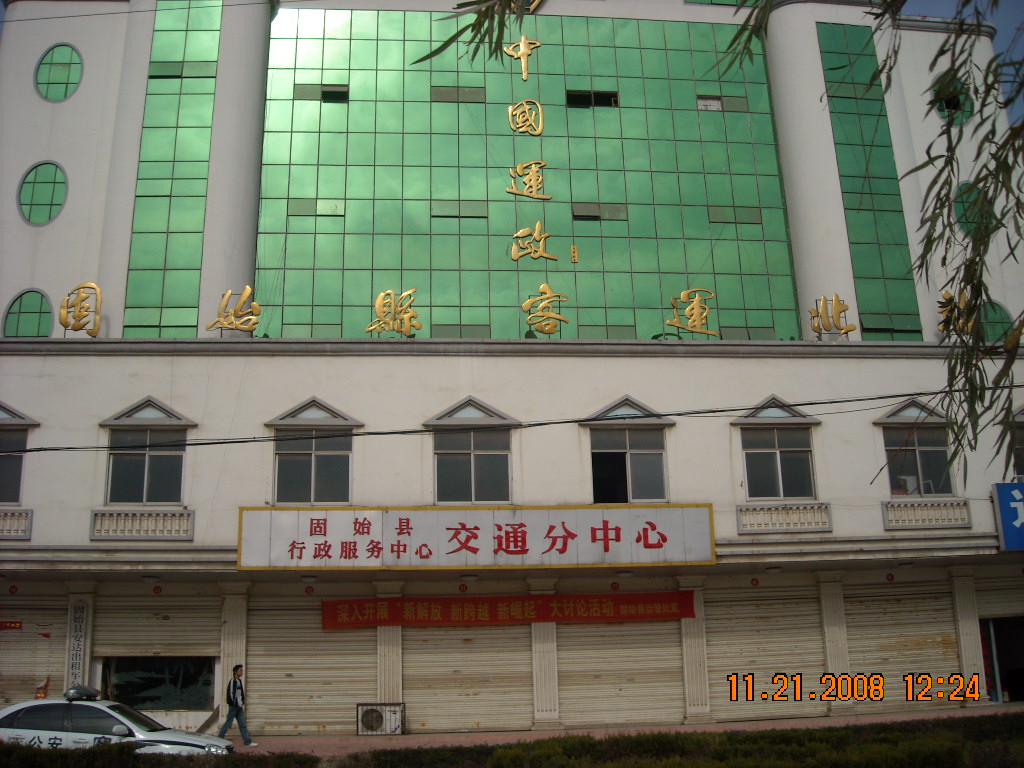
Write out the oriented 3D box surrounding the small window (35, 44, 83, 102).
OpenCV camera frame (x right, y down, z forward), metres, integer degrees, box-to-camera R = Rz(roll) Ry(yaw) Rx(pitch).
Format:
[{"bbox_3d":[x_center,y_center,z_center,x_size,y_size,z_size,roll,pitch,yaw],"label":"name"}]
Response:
[{"bbox_3d":[-10.803,-7.413,24.720,1.130,1.600,0.150,0,-16,-6],"label":"small window"}]

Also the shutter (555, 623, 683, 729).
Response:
[{"bbox_3d":[2.399,6.102,22.891,2.780,2.850,0.120,0,-16,-6],"label":"shutter"}]

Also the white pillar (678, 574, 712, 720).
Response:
[{"bbox_3d":[4.062,5.926,23.111,0.680,3.250,0.480,0,-16,-6],"label":"white pillar"}]

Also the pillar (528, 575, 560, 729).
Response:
[{"bbox_3d":[0.737,5.916,22.771,0.680,3.250,0.480,0,-16,-6],"label":"pillar"}]

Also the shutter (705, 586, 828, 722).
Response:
[{"bbox_3d":[6.082,6.479,24.718,2.846,3.096,0.120,0,-16,-6],"label":"shutter"}]

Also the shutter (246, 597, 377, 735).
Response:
[{"bbox_3d":[-4.308,6.038,22.248,2.780,2.850,0.120,0,-16,-6],"label":"shutter"}]

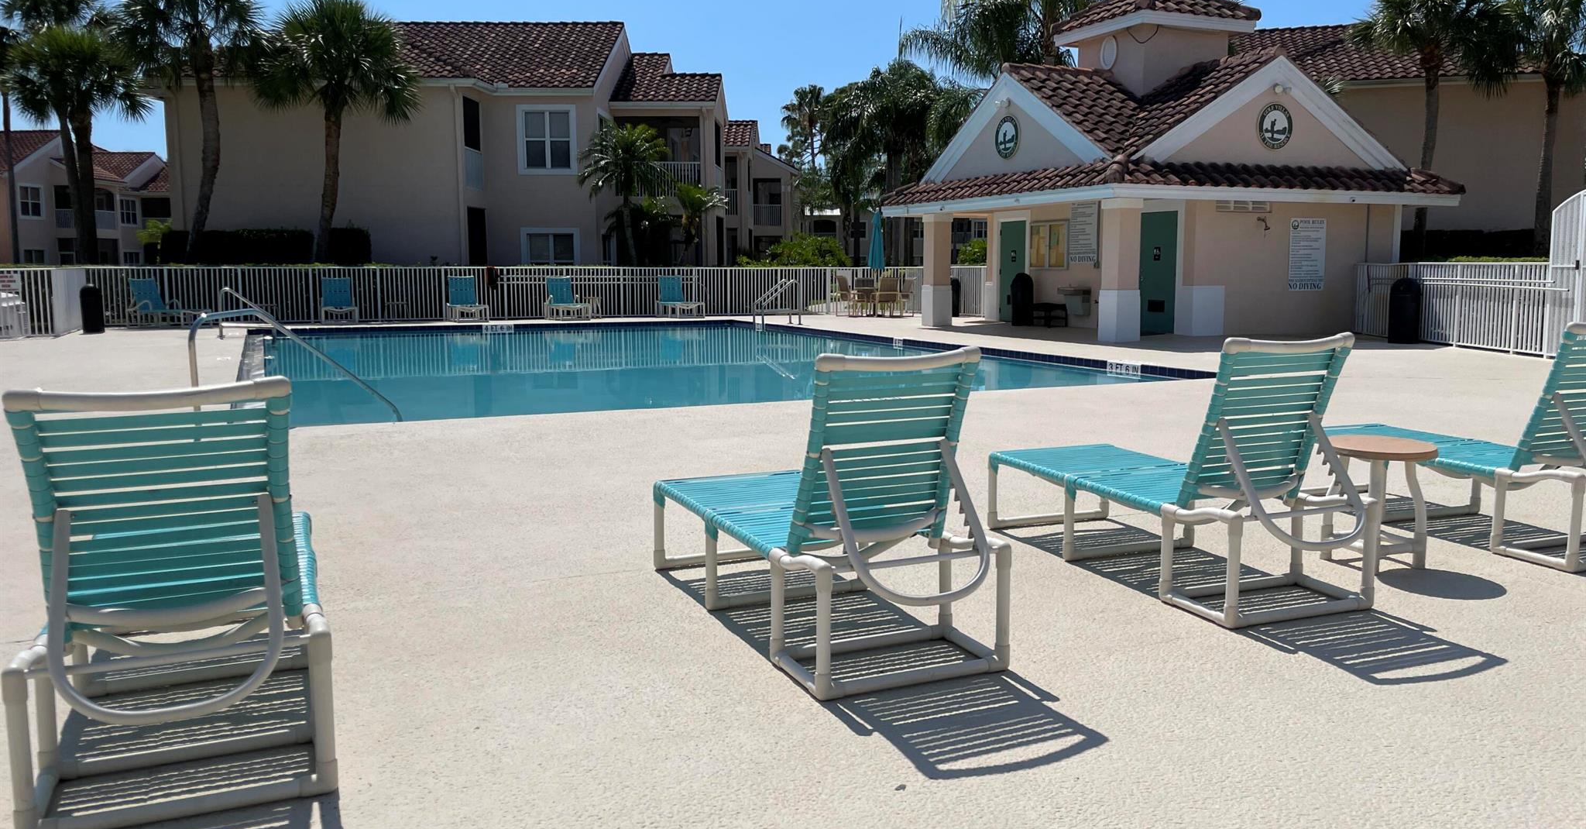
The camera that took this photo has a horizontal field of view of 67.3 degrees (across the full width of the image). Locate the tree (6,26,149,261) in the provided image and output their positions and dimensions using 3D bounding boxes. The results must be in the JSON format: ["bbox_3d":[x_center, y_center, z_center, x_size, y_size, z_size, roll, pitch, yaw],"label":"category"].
[{"bbox_3d":[-16.333,-5.499,27.526,3.232,6.681,3.232,0,7,0],"label":"tree"}]

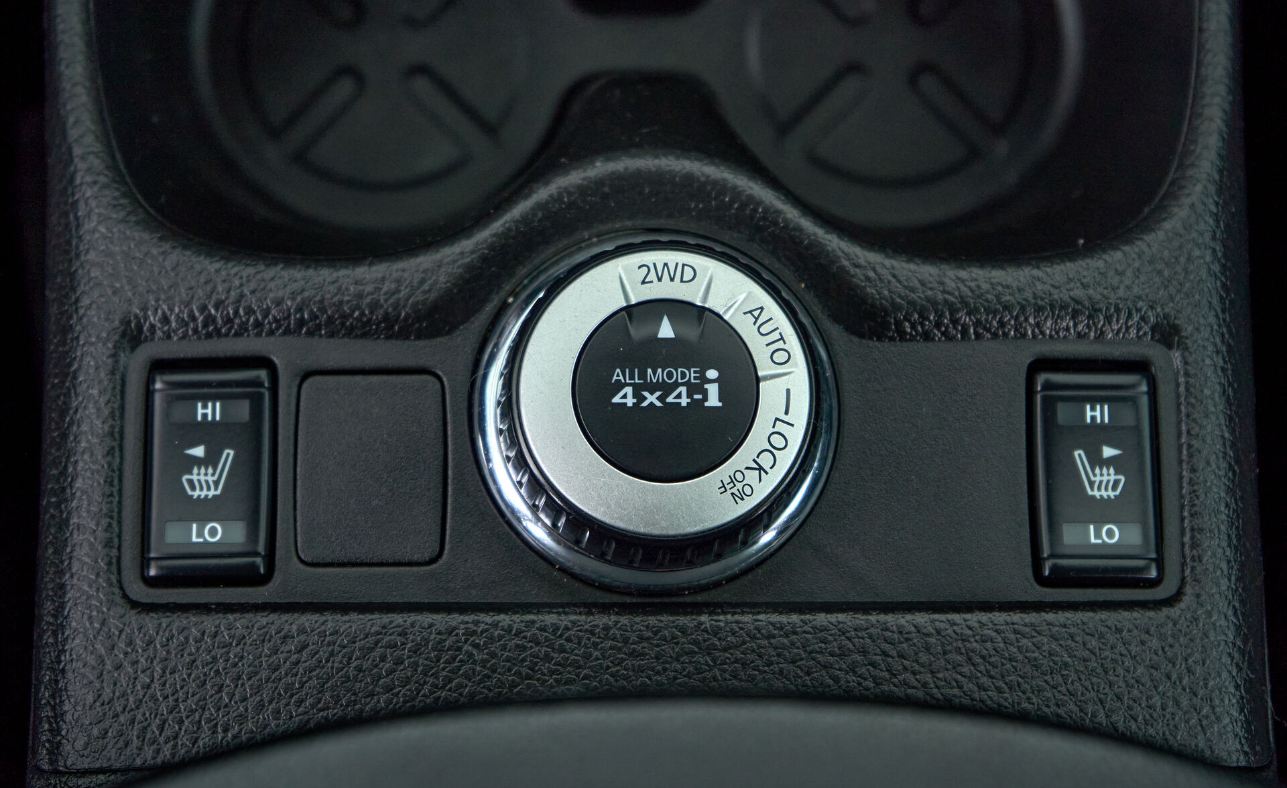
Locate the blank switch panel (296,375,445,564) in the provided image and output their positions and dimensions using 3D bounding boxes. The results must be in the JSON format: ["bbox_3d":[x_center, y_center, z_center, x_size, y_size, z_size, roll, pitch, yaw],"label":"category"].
[{"bbox_3d":[-0.045,0.013,0.417,0.024,0.004,0.031,0,80,-2],"label":"blank switch panel"}]

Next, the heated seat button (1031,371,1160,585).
[{"bbox_3d":[0.076,0.014,0.423,0.020,0.009,0.035,0,80,-2],"label":"heated seat button"}]

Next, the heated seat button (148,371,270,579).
[{"bbox_3d":[-0.072,0.014,0.417,0.020,0.009,0.035,0,80,-2],"label":"heated seat button"}]

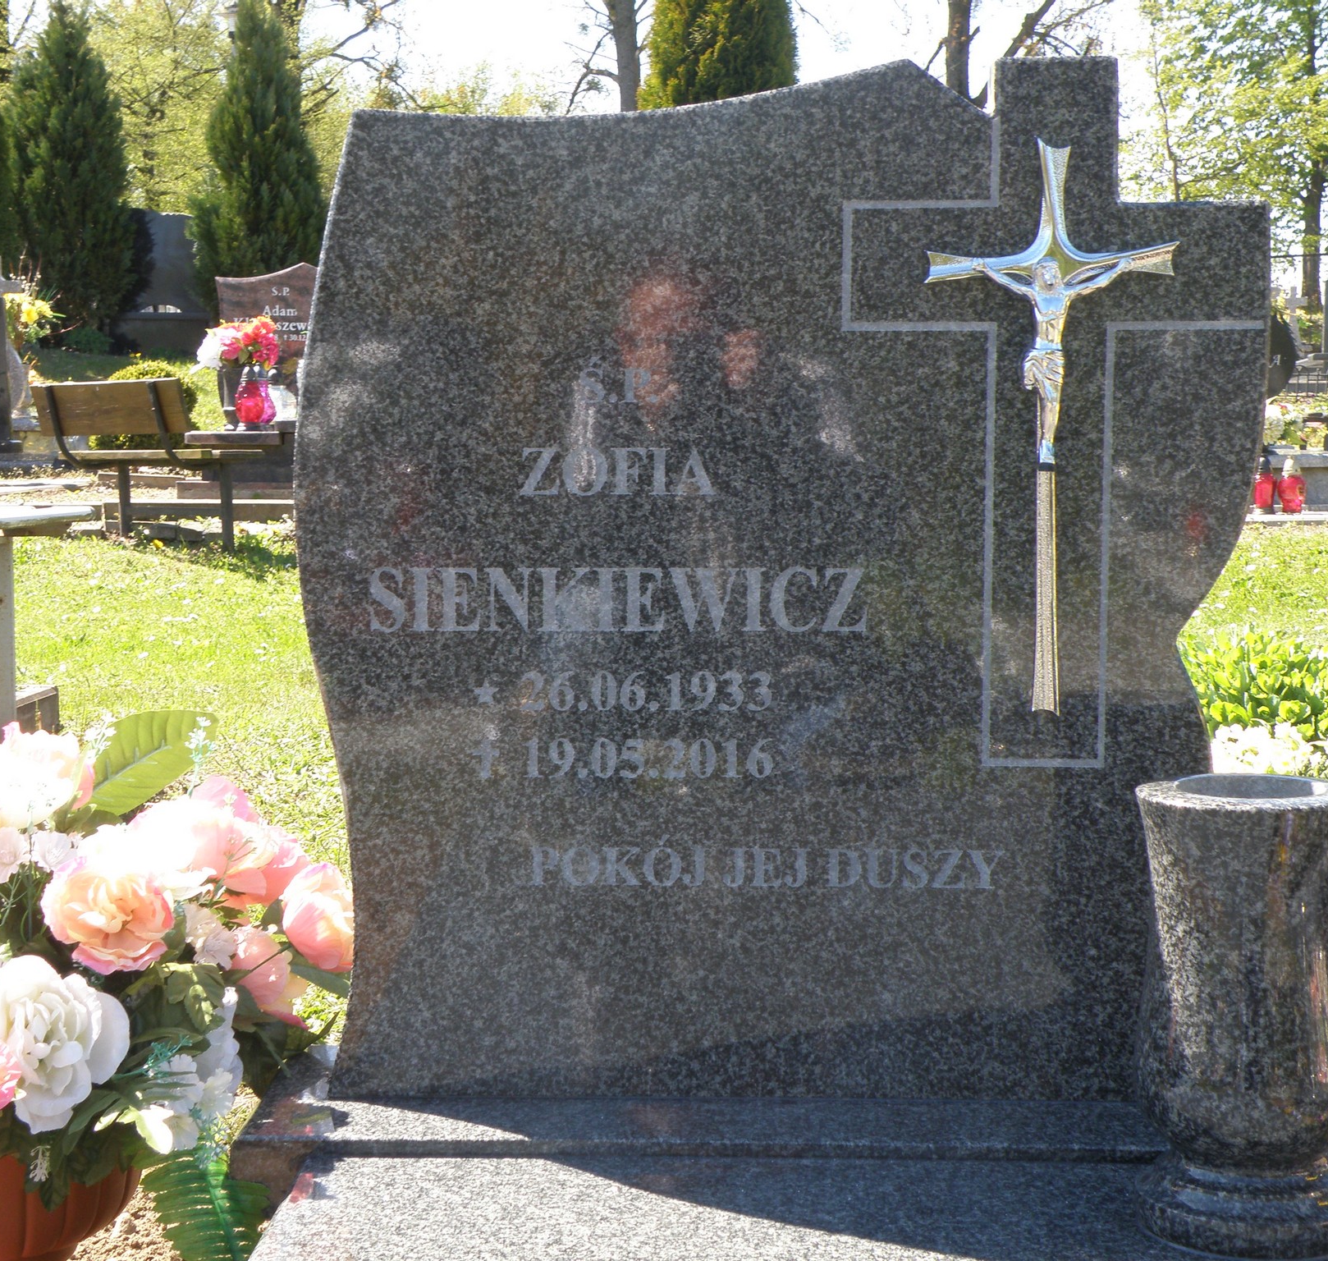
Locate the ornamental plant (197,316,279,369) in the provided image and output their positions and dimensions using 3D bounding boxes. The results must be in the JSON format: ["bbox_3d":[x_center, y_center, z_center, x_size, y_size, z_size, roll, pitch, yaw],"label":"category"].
[{"bbox_3d":[-2.270,-1.530,14.200,0.440,0.300,0.380,0,6,2],"label":"ornamental plant"}]

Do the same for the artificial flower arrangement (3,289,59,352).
[{"bbox_3d":[-3.870,-1.890,16.300,0.400,0.400,0.370,0,6,2],"label":"artificial flower arrangement"}]

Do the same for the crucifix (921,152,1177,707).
[{"bbox_3d":[0.296,-0.154,2.030,0.192,0.437,0.038,0,6,2],"label":"crucifix"}]

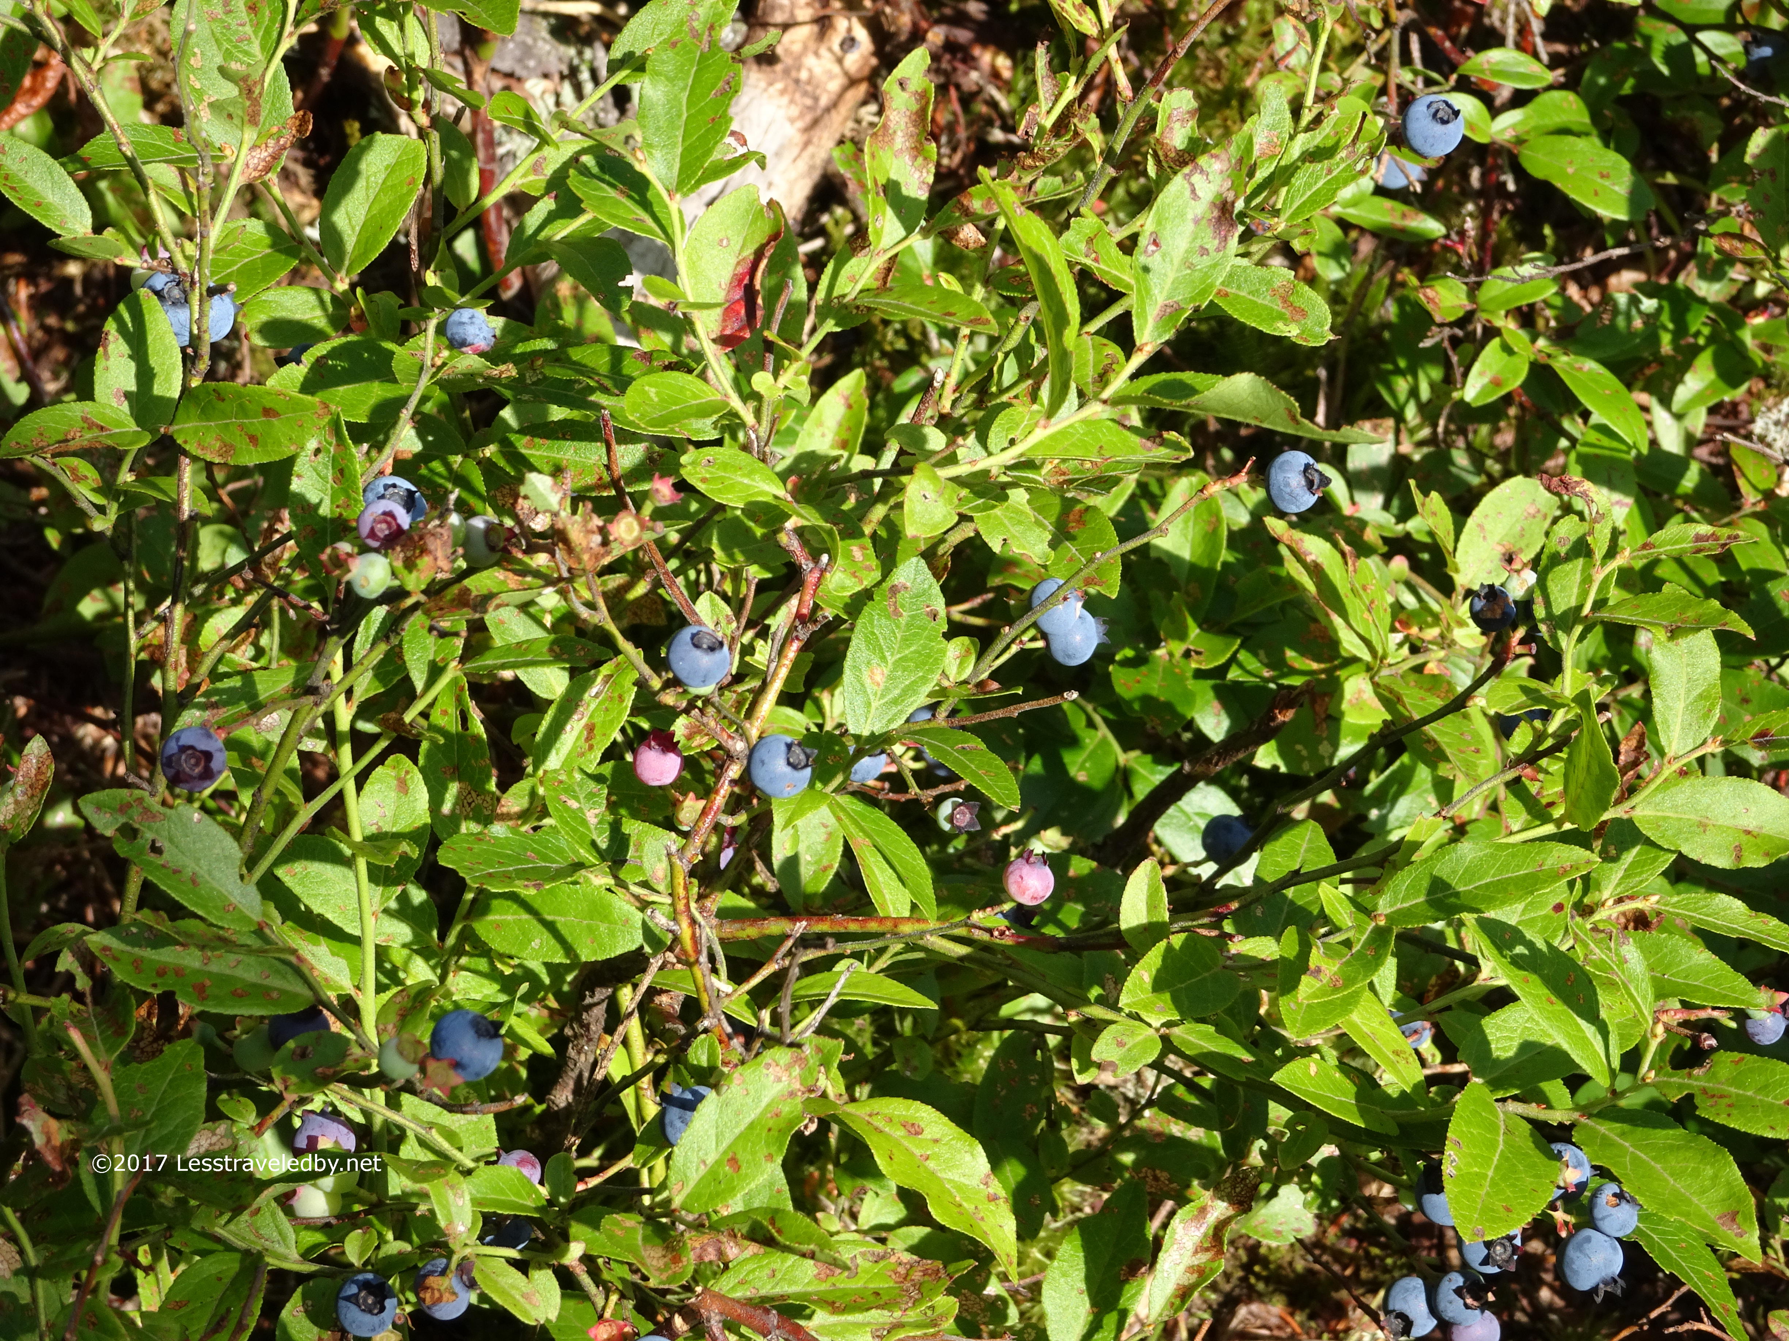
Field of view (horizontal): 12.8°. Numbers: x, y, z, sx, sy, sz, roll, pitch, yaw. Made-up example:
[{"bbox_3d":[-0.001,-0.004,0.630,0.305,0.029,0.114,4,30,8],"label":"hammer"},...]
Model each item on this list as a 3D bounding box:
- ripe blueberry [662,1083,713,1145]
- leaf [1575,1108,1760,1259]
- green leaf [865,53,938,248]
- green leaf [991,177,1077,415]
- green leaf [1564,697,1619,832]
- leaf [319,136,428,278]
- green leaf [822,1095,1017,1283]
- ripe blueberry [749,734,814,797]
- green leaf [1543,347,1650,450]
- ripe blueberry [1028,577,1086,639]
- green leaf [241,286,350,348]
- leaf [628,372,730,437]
[{"bbox_3d":[-0.028,0.062,1.110,0.009,0.008,0.009,-24,36,19],"label":"ripe blueberry"},{"bbox_3d":[0.105,0.070,1.080,0.033,0.004,0.015,39,65,16],"label":"leaf"},{"bbox_3d":[0.001,-0.075,1.150,0.011,0.029,0.005,15,13,29],"label":"green leaf"},{"bbox_3d":[0.022,-0.057,1.210,0.007,0.037,0.011,-16,-8,27],"label":"green leaf"},{"bbox_3d":[0.104,0.014,1.190,0.009,0.004,0.021,13,75,-15],"label":"green leaf"},{"bbox_3d":[-0.078,-0.070,1.195,0.014,0.004,0.026,30,78,4],"label":"leaf"},{"bbox_3d":[0.004,0.069,1.080,0.036,0.007,0.014,43,58,15],"label":"green leaf"},{"bbox_3d":[-0.017,0.014,1.180,0.009,0.009,0.009,-16,-11,42],"label":"ripe blueberry"},{"bbox_3d":[0.115,-0.044,1.300,0.009,0.004,0.025,-34,64,-28],"label":"green leaf"},{"bbox_3d":[0.025,-0.010,1.210,0.009,0.009,0.009,-14,-5,20],"label":"ripe blueberry"},{"bbox_3d":[-0.089,-0.053,1.186,0.018,0.004,0.010,-3,58,-14],"label":"green leaf"},{"bbox_3d":[-0.030,-0.037,1.120,0.015,0.003,0.010,-6,59,-12],"label":"leaf"}]

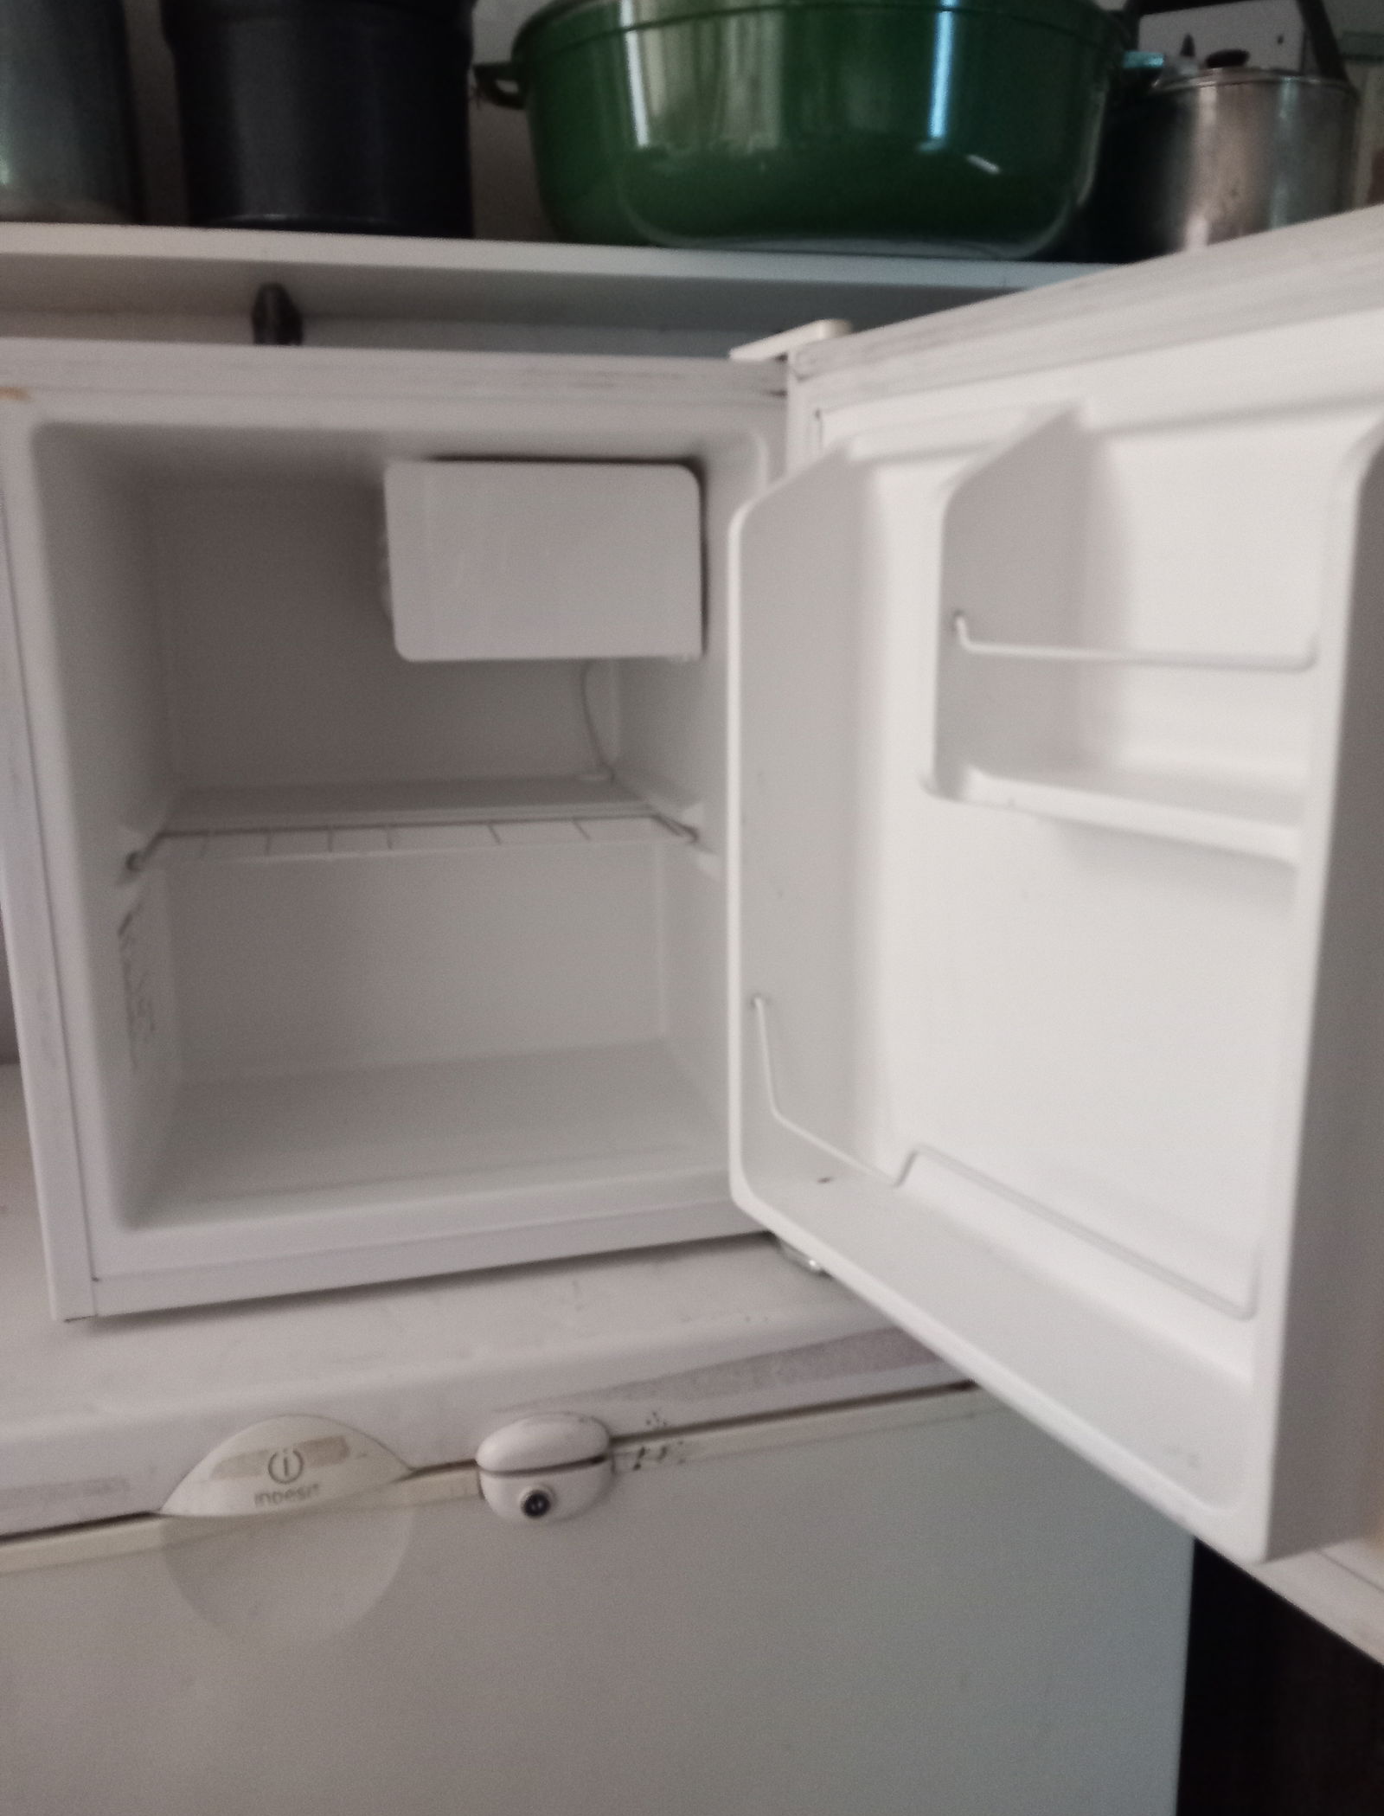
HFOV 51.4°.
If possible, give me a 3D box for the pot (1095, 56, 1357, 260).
[{"bbox_3d":[0.420,-0.582,1.140,0.195,0.165,0.195,-1,13,0],"label":"pot"}]

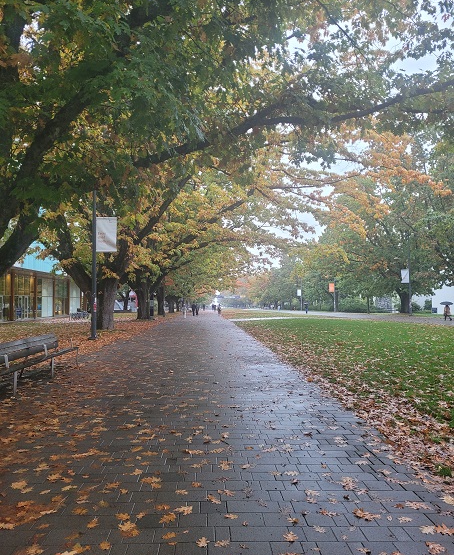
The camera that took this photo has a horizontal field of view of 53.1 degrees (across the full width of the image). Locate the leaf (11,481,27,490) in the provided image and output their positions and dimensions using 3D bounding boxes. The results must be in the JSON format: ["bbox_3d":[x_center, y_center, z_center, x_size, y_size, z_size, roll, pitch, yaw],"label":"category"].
[{"bbox_3d":[-1.824,1.823,3.983,0.122,0.025,0.155,1,-4,-23],"label":"leaf"}]

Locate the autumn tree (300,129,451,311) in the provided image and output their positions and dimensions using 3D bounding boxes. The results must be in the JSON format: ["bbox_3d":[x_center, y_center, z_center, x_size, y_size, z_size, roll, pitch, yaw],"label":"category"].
[{"bbox_3d":[19.736,-7.393,60.000,19.000,23.000,17.000,0,-3,0],"label":"autumn tree"}]

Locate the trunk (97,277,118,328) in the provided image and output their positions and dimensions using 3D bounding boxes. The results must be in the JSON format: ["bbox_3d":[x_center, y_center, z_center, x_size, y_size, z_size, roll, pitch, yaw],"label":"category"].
[{"bbox_3d":[-7.233,1.550,27.100,1.420,3.120,1.420,0,-3,-2],"label":"trunk"}]

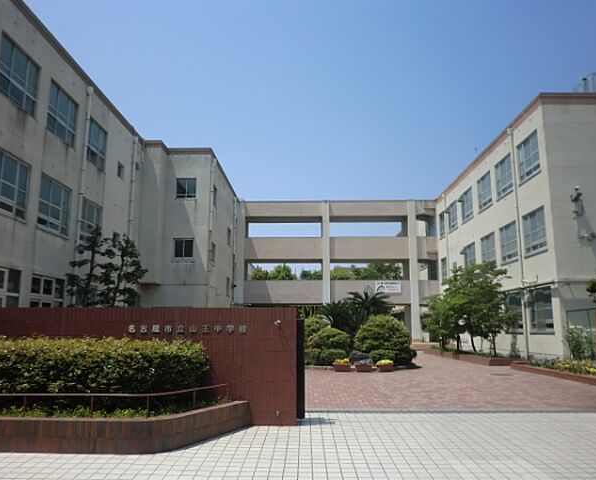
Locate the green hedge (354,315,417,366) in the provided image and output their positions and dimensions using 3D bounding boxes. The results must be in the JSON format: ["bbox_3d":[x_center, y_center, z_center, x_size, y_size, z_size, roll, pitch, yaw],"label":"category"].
[{"bbox_3d":[4.029,4.530,22.066,2.850,2.240,2.800,0,-11,1],"label":"green hedge"}]

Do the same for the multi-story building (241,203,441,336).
[{"bbox_3d":[3.334,2.582,38.786,15.530,11.130,2.900,0,-11,1],"label":"multi-story building"}]

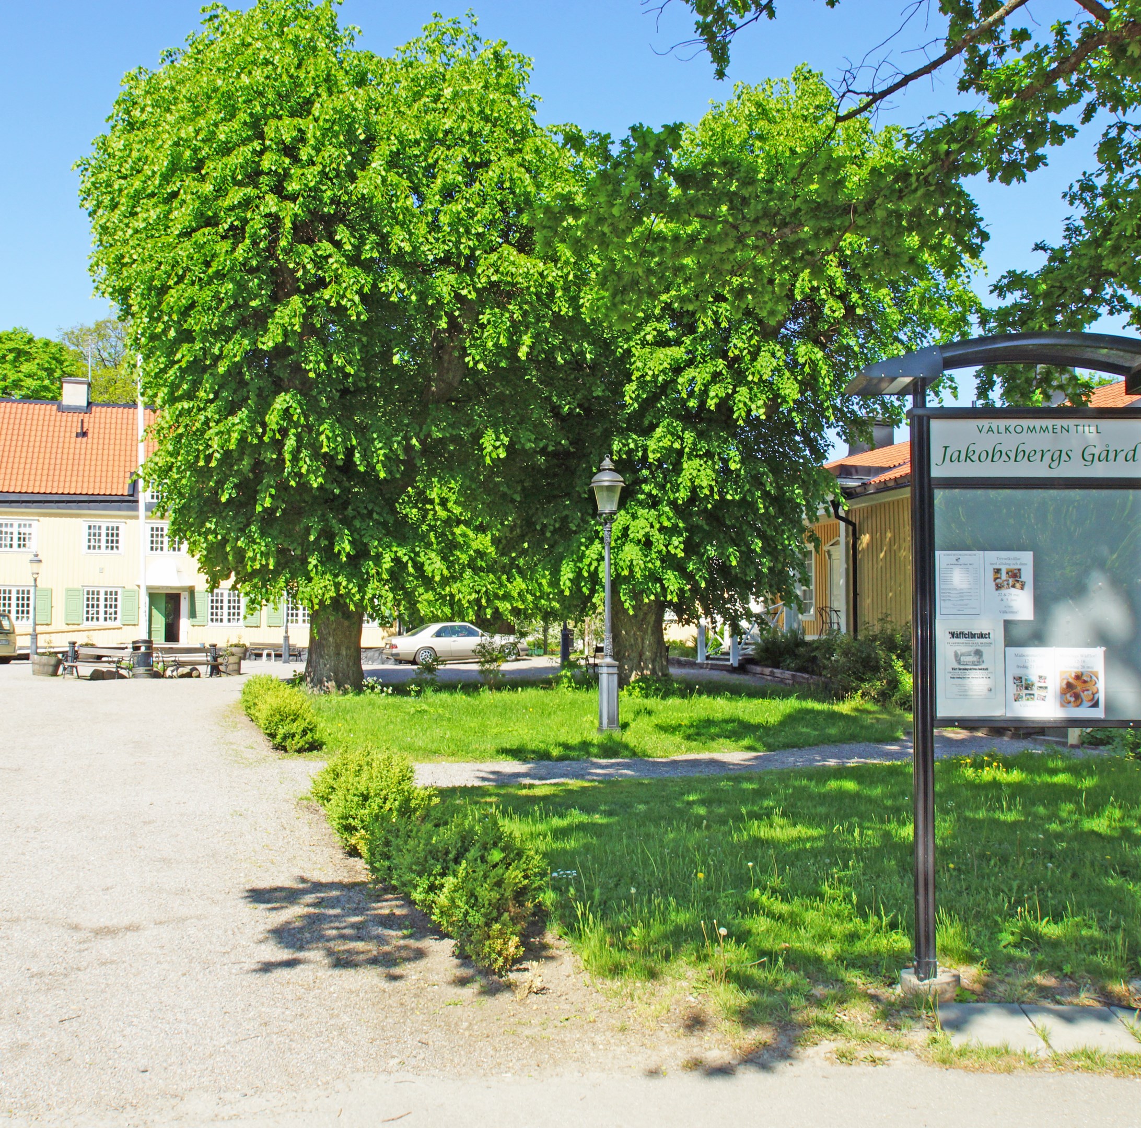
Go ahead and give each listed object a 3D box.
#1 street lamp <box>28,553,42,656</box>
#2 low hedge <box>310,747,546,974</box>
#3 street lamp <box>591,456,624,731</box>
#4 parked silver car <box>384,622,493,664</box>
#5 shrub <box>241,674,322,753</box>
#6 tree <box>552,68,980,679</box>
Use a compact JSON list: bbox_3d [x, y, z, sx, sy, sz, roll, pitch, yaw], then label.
[{"bbox_3d":[-18.469,1.479,43.776,0.460,3.770,0.460,1,-3,-17],"label":"street lamp"},{"bbox_3d":[-1.052,1.665,8.311,0.620,0.520,5.450,1,-3,-19],"label":"low hedge"},{"bbox_3d":[0.521,0.426,17.398,0.470,3.780,0.470,0,-3,0],"label":"street lamp"},{"bbox_3d":[-3.665,2.569,41.727,4.680,1.390,1.750,1,-3,-19],"label":"parked silver car"},{"bbox_3d":[-3.950,1.968,17.274,0.650,0.650,5.400,1,-3,-19],"label":"shrub"},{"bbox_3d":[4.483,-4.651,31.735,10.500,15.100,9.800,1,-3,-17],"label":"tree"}]

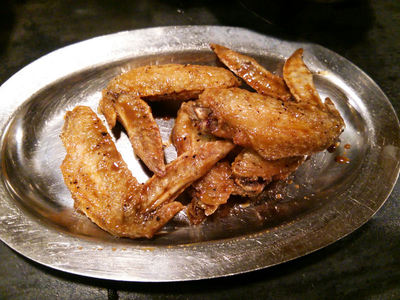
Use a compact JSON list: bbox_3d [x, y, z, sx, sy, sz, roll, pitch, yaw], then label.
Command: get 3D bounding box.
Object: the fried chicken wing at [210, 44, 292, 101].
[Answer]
[{"bbox_3d":[0.038,-0.063,0.277,0.024,0.018,0.082,-38,68,-21],"label":"fried chicken wing"}]

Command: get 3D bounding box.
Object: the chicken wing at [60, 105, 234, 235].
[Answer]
[{"bbox_3d":[-0.045,0.014,0.212,0.115,0.030,0.074,17,59,11],"label":"chicken wing"}]

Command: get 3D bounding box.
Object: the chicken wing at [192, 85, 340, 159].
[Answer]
[{"bbox_3d":[0.045,-0.015,0.219,0.094,0.026,0.046,5,58,3],"label":"chicken wing"}]

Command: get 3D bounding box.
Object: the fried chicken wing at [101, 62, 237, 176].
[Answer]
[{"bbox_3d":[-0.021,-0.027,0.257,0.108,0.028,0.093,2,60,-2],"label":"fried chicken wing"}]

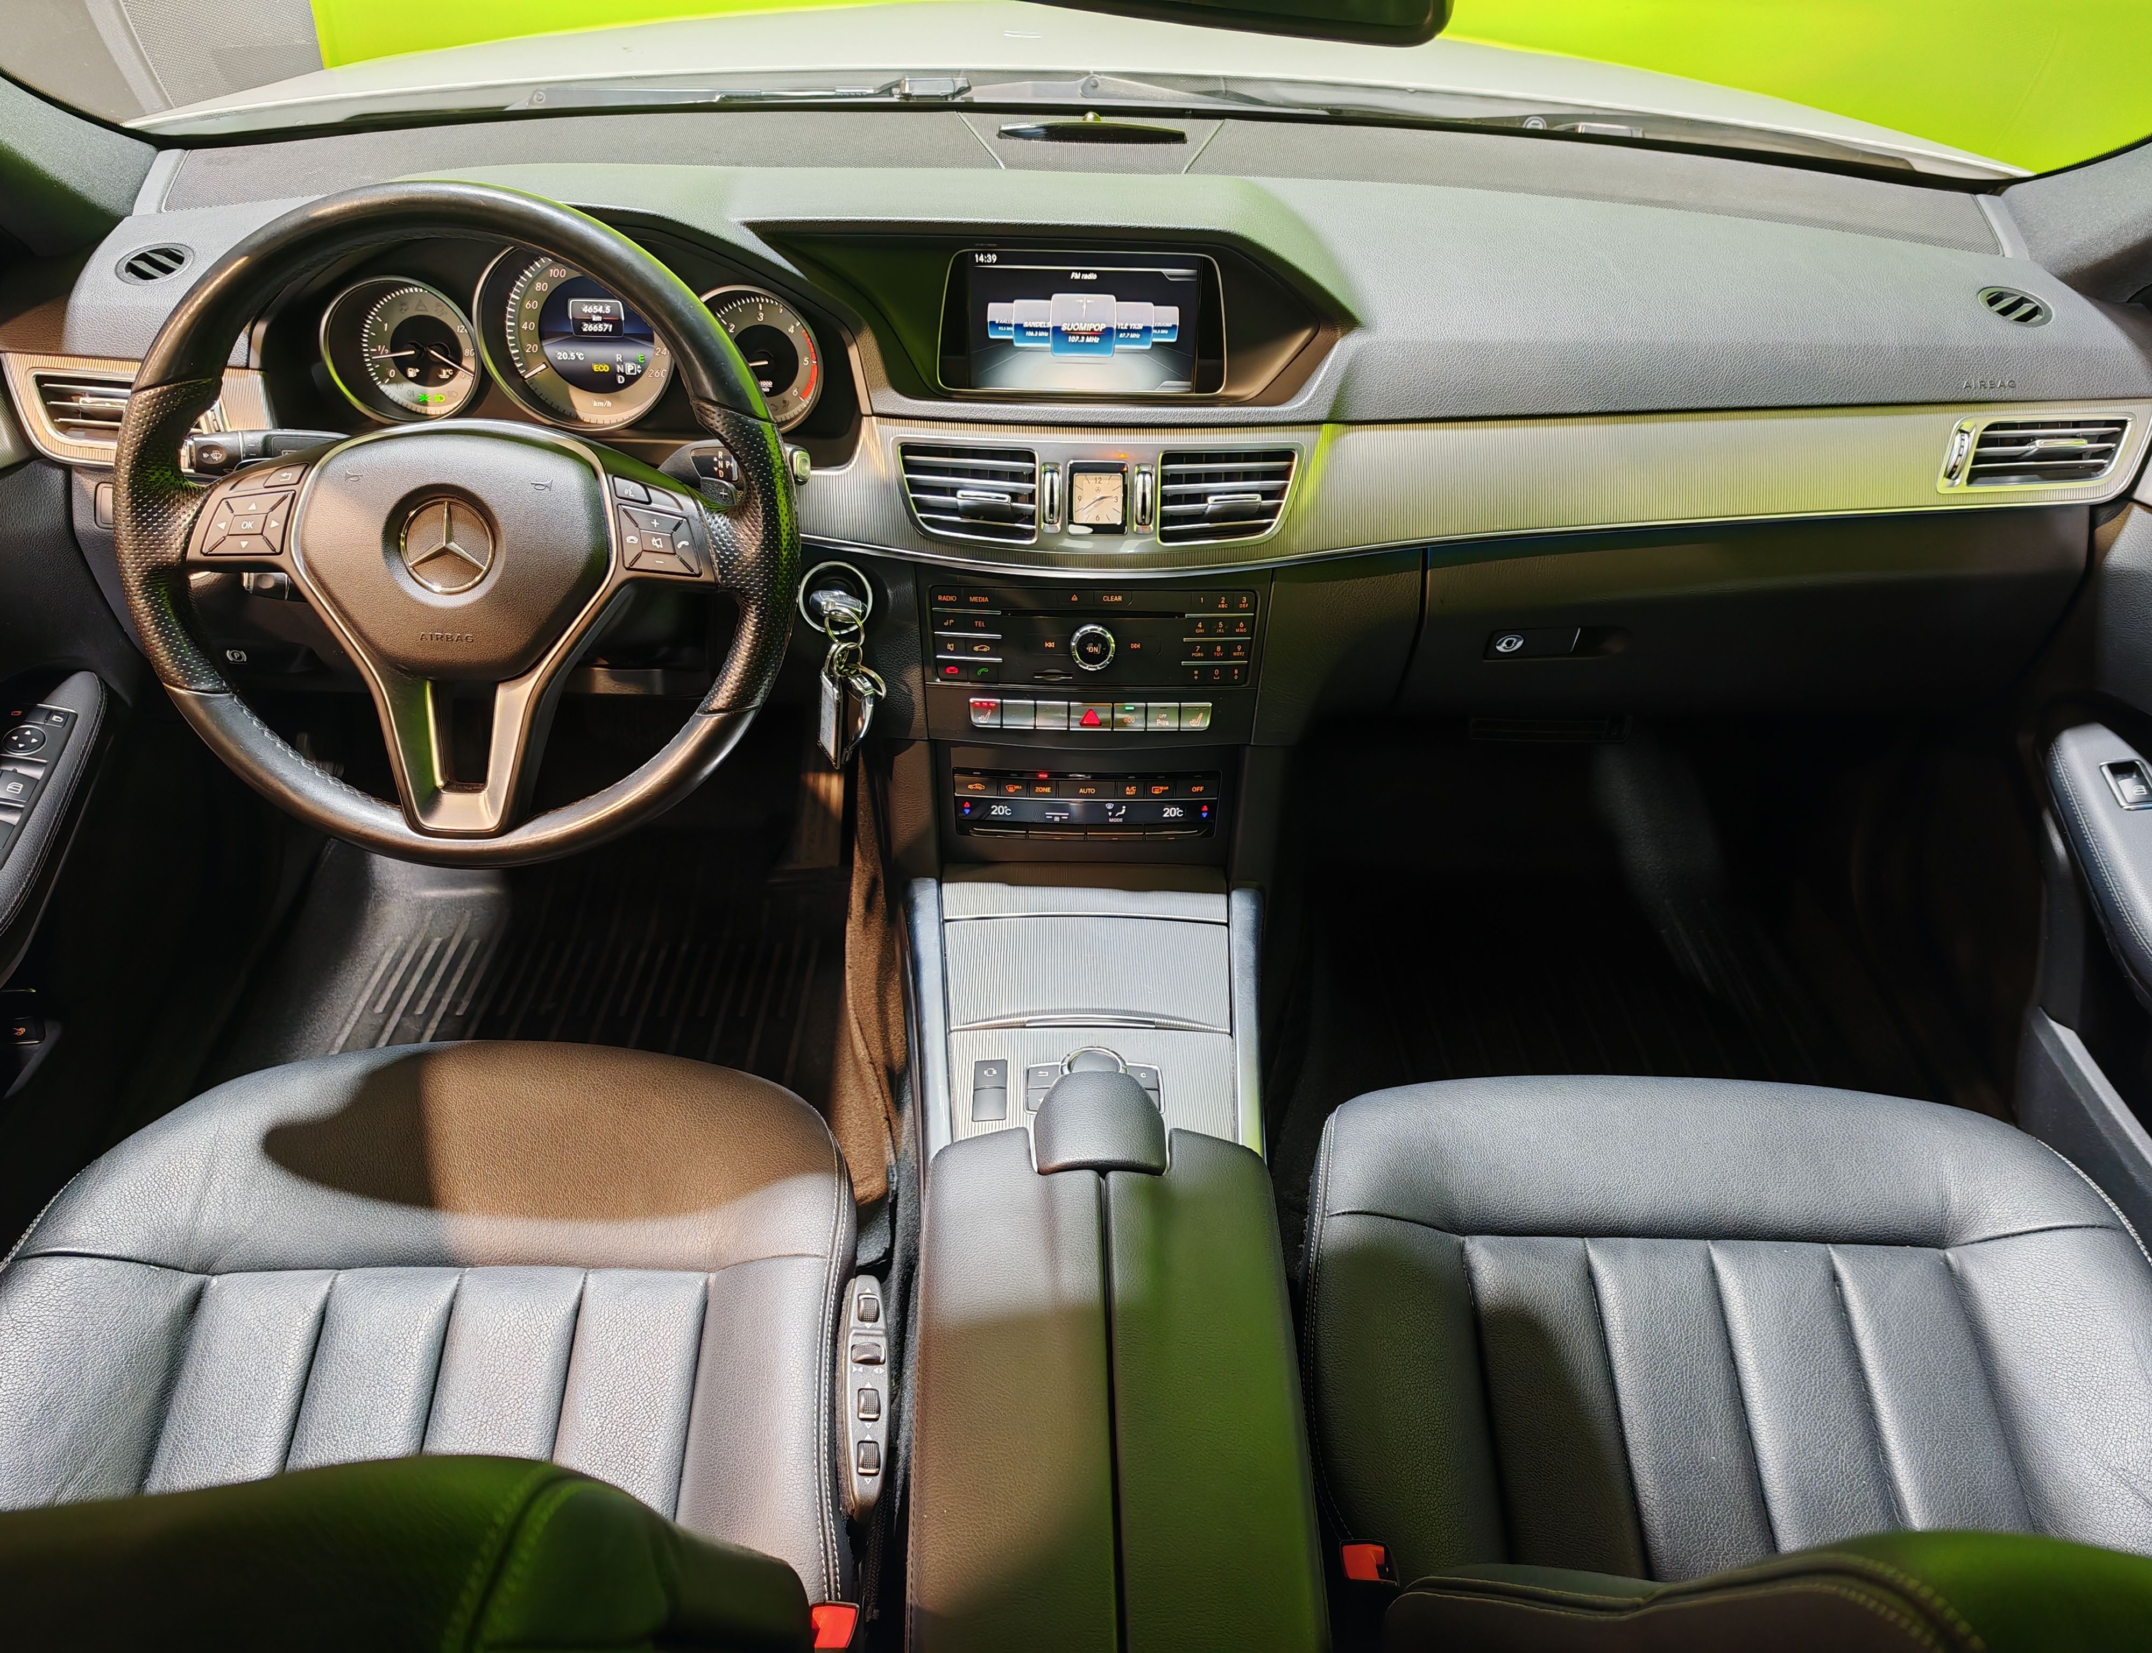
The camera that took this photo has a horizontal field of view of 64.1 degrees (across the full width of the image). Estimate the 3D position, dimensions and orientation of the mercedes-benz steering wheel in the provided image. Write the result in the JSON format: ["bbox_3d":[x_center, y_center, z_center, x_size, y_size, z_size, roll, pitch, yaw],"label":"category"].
[{"bbox_3d":[-0.343,-0.164,0.976,0.376,0.376,0.100,2,12,-2],"label":"mercedes-benz steering wheel"}]

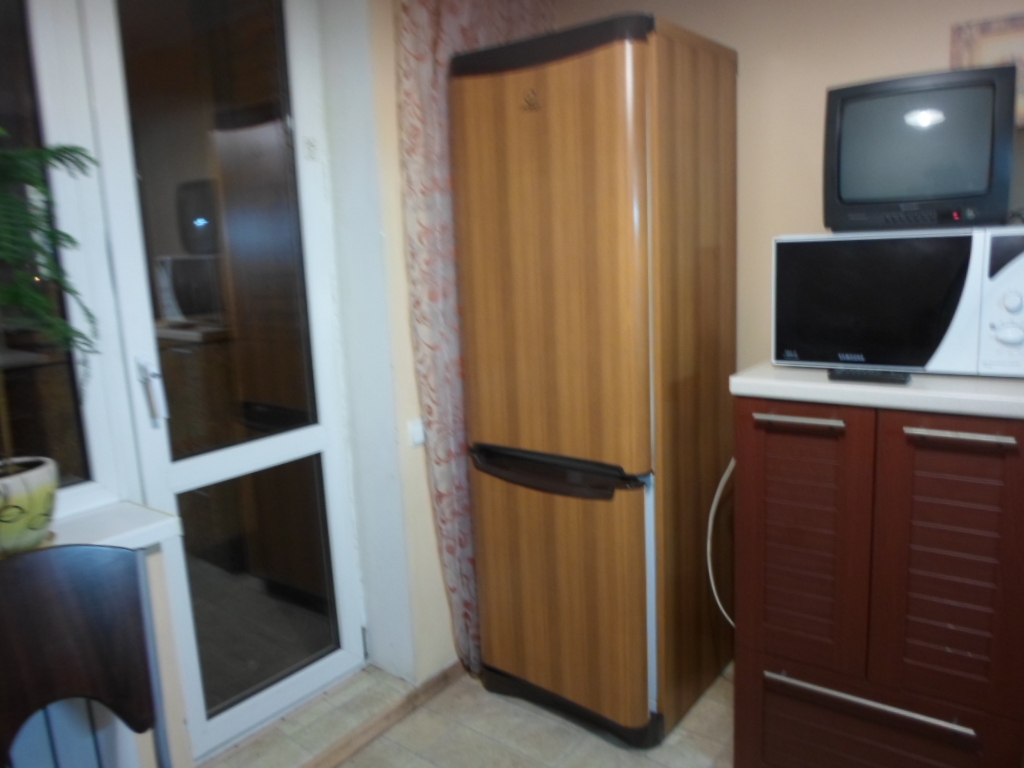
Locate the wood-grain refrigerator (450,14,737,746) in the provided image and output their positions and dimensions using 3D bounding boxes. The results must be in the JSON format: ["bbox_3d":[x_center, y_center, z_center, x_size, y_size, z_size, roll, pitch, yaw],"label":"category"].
[{"bbox_3d":[0.258,0.010,2.189,0.605,1.845,0.595,6,14,40],"label":"wood-grain refrigerator"}]

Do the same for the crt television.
[{"bbox_3d":[0.928,-0.511,1.711,0.341,0.313,0.355,3,12,28],"label":"crt television"}]

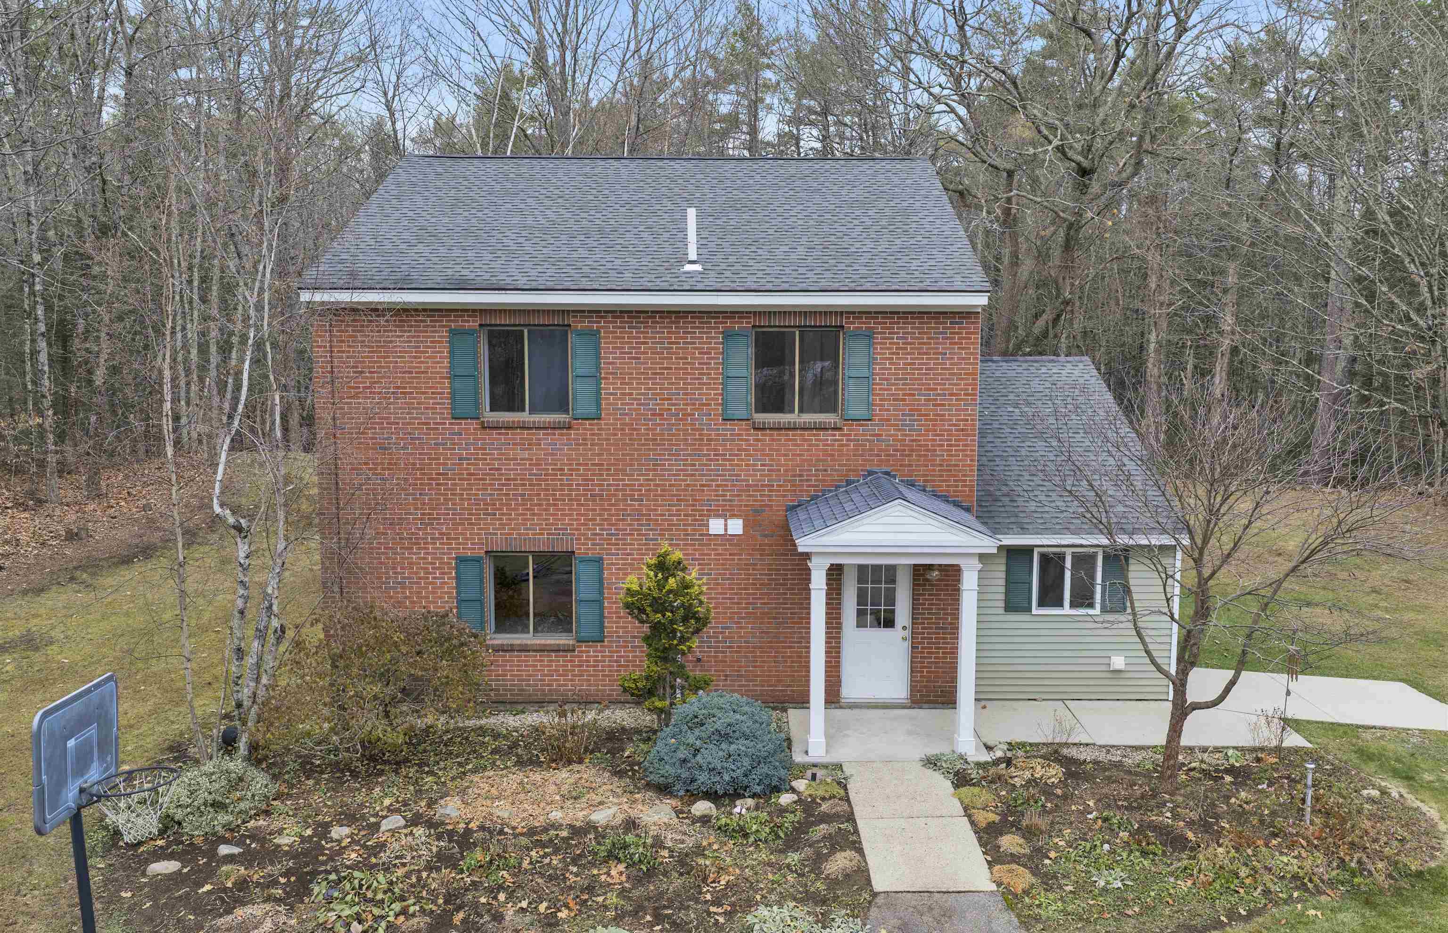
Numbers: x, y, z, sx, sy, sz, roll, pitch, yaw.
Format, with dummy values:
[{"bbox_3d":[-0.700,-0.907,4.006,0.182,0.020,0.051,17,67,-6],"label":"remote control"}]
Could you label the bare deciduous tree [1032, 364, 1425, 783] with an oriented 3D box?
[{"bbox_3d":[5.816,1.363,13.120,4.500,4.796,4.100,0,7,0],"label":"bare deciduous tree"}]

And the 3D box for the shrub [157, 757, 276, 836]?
[{"bbox_3d":[-5.672,3.585,12.637,1.230,0.580,1.150,0,7,0],"label":"shrub"}]

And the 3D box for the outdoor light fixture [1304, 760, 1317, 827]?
[{"bbox_3d":[6.392,3.559,12.252,0.120,0.719,0.120,0,7,0],"label":"outdoor light fixture"}]

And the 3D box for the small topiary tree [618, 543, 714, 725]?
[{"bbox_3d":[-0.769,2.260,14.880,1.253,2.494,1.120,0,7,0],"label":"small topiary tree"}]

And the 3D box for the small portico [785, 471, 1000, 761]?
[{"bbox_3d":[2.010,1.906,14.372,2.398,3.355,2.282,0,7,0],"label":"small portico"}]

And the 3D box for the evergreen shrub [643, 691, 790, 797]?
[{"bbox_3d":[-0.089,3.245,13.861,1.814,0.881,1.650,0,7,0],"label":"evergreen shrub"}]

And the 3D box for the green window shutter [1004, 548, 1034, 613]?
[{"bbox_3d":[4.140,1.604,15.842,0.380,0.890,0.040,0,7,0],"label":"green window shutter"}]

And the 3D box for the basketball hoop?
[{"bbox_3d":[-3.511,2.042,6.714,0.530,0.380,0.490,-3,5,-3],"label":"basketball hoop"}]

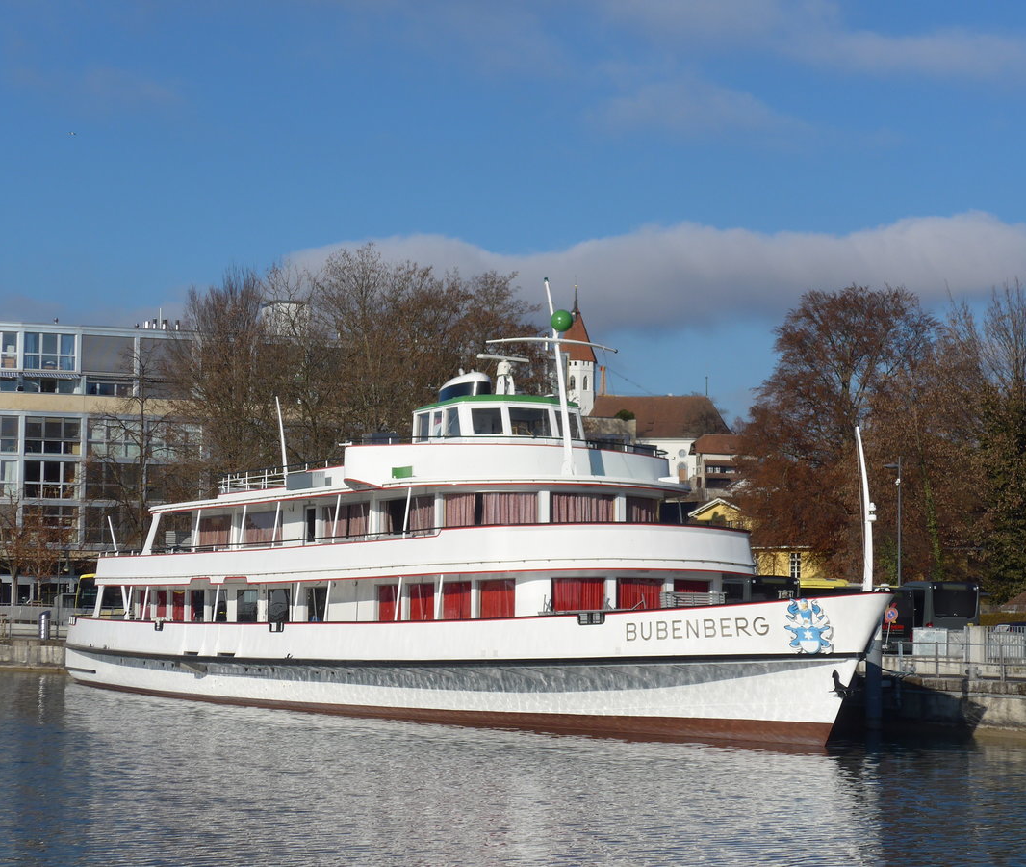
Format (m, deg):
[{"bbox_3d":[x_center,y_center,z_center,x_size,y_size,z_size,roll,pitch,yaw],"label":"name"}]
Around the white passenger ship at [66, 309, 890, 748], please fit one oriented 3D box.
[{"bbox_3d":[-3.007,2.547,85.809,9.200,12.300,46.500,3,-4,-32],"label":"white passenger ship"}]

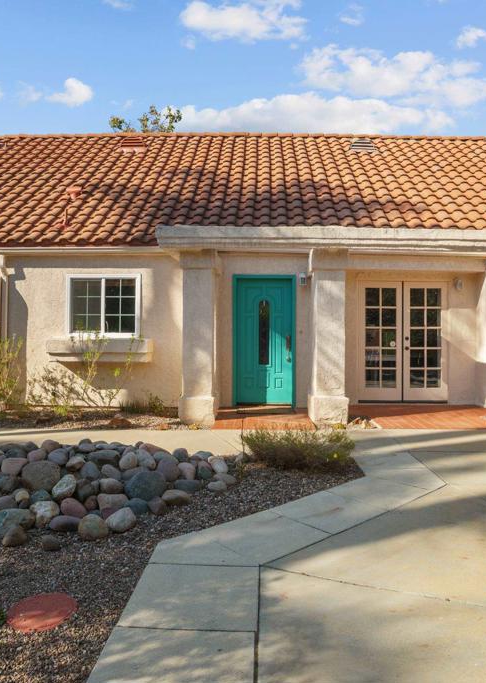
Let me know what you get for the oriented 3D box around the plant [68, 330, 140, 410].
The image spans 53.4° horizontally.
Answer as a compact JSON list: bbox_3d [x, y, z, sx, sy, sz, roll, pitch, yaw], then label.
[{"bbox_3d":[-2.130,0.460,7.400,1.080,1.200,0.750,0,0,-1],"label":"plant"}]

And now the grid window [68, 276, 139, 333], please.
[{"bbox_3d":[-2.210,-0.560,7.720,1.150,0.980,0.120,0,0,-1],"label":"grid window"}]

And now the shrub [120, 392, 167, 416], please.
[{"bbox_3d":[-1.470,0.920,7.220,0.690,0.350,0.450,0,0,0],"label":"shrub"}]

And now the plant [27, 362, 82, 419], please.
[{"bbox_3d":[-2.780,0.730,7.200,0.780,0.830,0.600,0,0,-1],"label":"plant"}]

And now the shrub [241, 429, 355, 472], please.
[{"bbox_3d":[0.520,0.970,4.500,1.060,0.340,0.780,0,0,0],"label":"shrub"}]

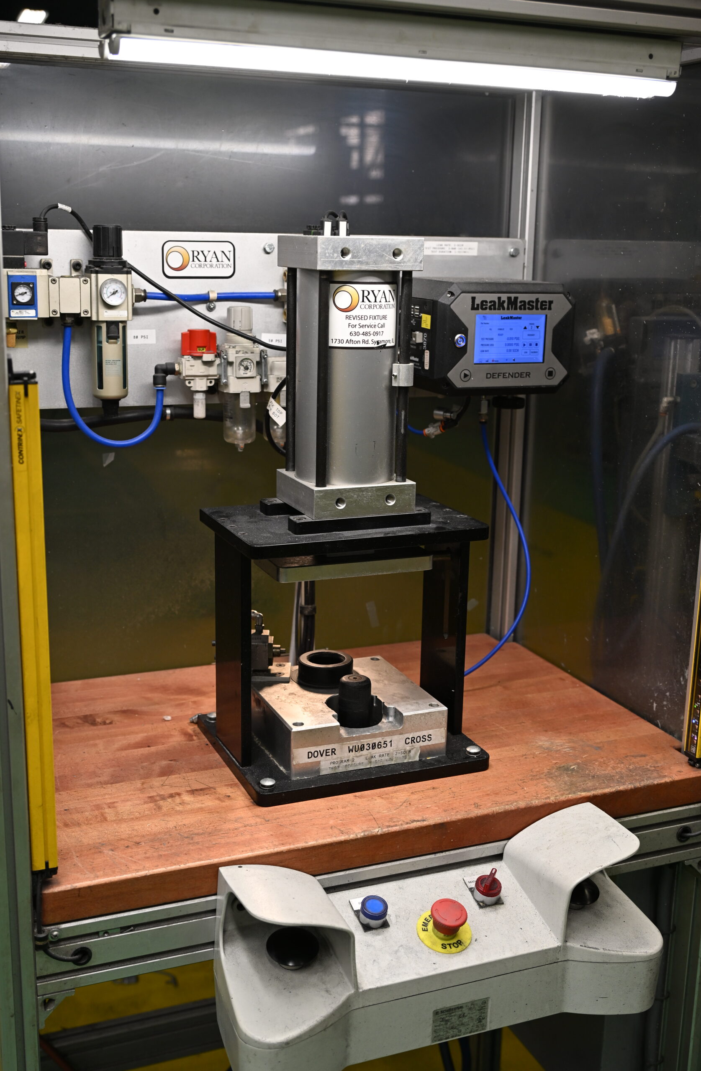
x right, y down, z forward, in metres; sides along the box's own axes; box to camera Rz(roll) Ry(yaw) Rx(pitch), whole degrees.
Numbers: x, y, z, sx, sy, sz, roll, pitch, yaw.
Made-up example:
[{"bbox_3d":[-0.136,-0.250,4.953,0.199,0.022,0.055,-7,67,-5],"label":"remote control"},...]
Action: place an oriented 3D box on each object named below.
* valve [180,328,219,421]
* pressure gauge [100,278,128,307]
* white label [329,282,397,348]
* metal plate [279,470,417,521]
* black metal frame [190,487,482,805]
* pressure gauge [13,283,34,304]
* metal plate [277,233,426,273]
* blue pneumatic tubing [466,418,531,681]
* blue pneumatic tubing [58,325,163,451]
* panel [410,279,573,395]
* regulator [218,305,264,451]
[{"bbox_3d":[-0.209,-0.223,1.693,0.052,0.120,0.053,-4,14,-19],"label":"valve"},{"bbox_3d":[-0.308,-0.317,1.589,0.038,0.038,0.026,-4,14,-19],"label":"pressure gauge"},{"bbox_3d":[0.017,-0.253,1.400,0.085,0.075,0.019,-6,15,-25],"label":"white label"},{"bbox_3d":[-0.007,-0.055,1.493,0.130,0.036,0.135,-5,14,-21],"label":"metal plate"},{"bbox_3d":[-0.013,0.128,1.548,0.302,0.309,0.238,-5,14,-21],"label":"black metal frame"},{"bbox_3d":[-0.418,-0.309,1.559,0.029,0.029,0.014,-4,14,-19],"label":"pressure gauge"},{"bbox_3d":[-0.002,-0.330,1.428,0.130,0.036,0.135,-5,14,-21],"label":"metal plate"},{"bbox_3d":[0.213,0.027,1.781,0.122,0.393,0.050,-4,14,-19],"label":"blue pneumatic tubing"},{"bbox_3d":[-0.322,-0.202,1.655,0.139,0.161,0.030,-4,14,-19],"label":"blue pneumatic tubing"},{"bbox_3d":[0.188,-0.281,1.714,0.200,0.148,0.150,-4,14,-17],"label":"panel"},{"bbox_3d":[-0.153,-0.218,1.711,0.054,0.200,0.066,-4,14,-19],"label":"regulator"}]

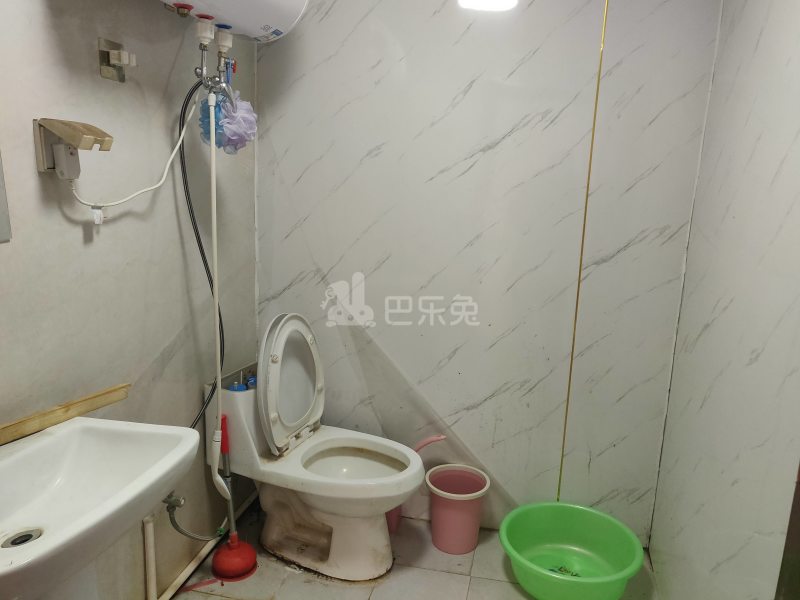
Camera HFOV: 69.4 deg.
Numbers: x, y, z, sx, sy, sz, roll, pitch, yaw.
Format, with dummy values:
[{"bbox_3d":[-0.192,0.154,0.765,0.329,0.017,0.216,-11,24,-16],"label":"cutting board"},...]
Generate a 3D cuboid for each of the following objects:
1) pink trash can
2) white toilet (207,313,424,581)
[{"bbox_3d":[0.206,0.766,2.108,0.227,0.248,0.227,4,11,11],"label":"pink trash can"},{"bbox_3d":[-0.241,0.474,1.958,0.694,0.831,0.381,6,11,19],"label":"white toilet"}]

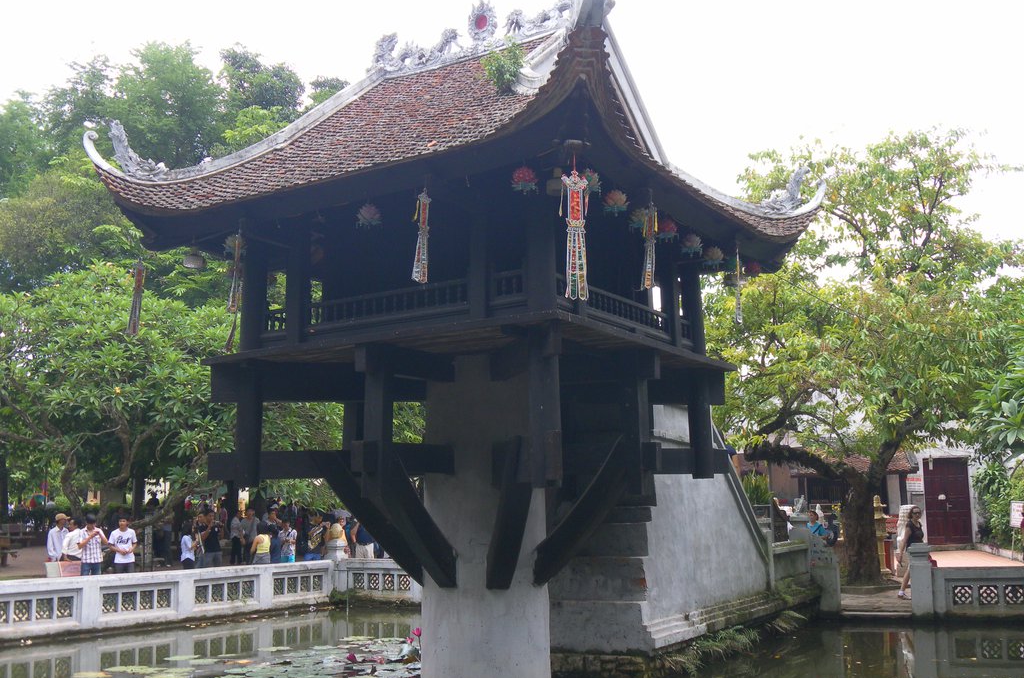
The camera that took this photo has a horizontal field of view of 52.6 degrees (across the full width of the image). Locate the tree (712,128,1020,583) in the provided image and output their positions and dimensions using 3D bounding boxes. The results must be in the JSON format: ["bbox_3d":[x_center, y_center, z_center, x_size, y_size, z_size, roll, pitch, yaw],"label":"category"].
[{"bbox_3d":[7.126,0.171,20.859,6.300,9.246,6.000,1,-10,-10],"label":"tree"}]

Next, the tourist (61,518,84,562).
[{"bbox_3d":[-6.999,3.673,16.538,0.350,1.620,0.480,1,-10,-10],"label":"tourist"}]

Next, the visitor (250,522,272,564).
[{"bbox_3d":[-5.091,4.523,21.052,0.450,1.560,0.320,-1,-10,0],"label":"visitor"}]

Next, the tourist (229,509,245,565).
[{"bbox_3d":[-7.711,5.568,28.999,0.320,1.620,0.450,3,-10,-24],"label":"tourist"}]

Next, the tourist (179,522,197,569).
[{"bbox_3d":[-5.951,4.109,18.896,0.330,1.570,0.400,2,-10,-17],"label":"tourist"}]

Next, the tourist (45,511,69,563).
[{"bbox_3d":[-7.383,3.682,16.842,0.330,1.680,0.470,-9,-13,39],"label":"tourist"}]

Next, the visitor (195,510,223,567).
[{"bbox_3d":[-5.650,4.088,19.506,0.520,1.710,0.420,8,-13,-41],"label":"visitor"}]

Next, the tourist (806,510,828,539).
[{"bbox_3d":[5.897,4.088,19.883,0.480,1.550,0.320,-6,-11,26],"label":"tourist"}]

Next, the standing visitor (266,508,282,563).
[{"bbox_3d":[-5.170,4.518,22.272,0.480,1.700,0.380,6,-12,-34],"label":"standing visitor"}]

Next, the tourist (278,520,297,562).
[{"bbox_3d":[-4.477,4.359,20.574,0.420,1.580,0.310,-3,-10,11],"label":"tourist"}]

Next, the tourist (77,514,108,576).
[{"bbox_3d":[-7.106,3.791,17.432,0.520,1.700,0.400,2,-10,-17],"label":"tourist"}]

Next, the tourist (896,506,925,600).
[{"bbox_3d":[6.953,3.726,18.014,0.420,1.620,0.470,-7,-11,31],"label":"tourist"}]

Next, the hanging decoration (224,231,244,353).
[{"bbox_3d":[-2.523,-0.438,9.425,0.170,1.119,0.160,5,-12,-31],"label":"hanging decoration"}]

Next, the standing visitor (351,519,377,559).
[{"bbox_3d":[-3.359,4.751,23.545,0.520,1.680,0.340,2,-10,-15],"label":"standing visitor"}]

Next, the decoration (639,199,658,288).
[{"bbox_3d":[1.134,-0.771,8.541,0.110,0.730,0.160,-7,-11,31],"label":"decoration"}]

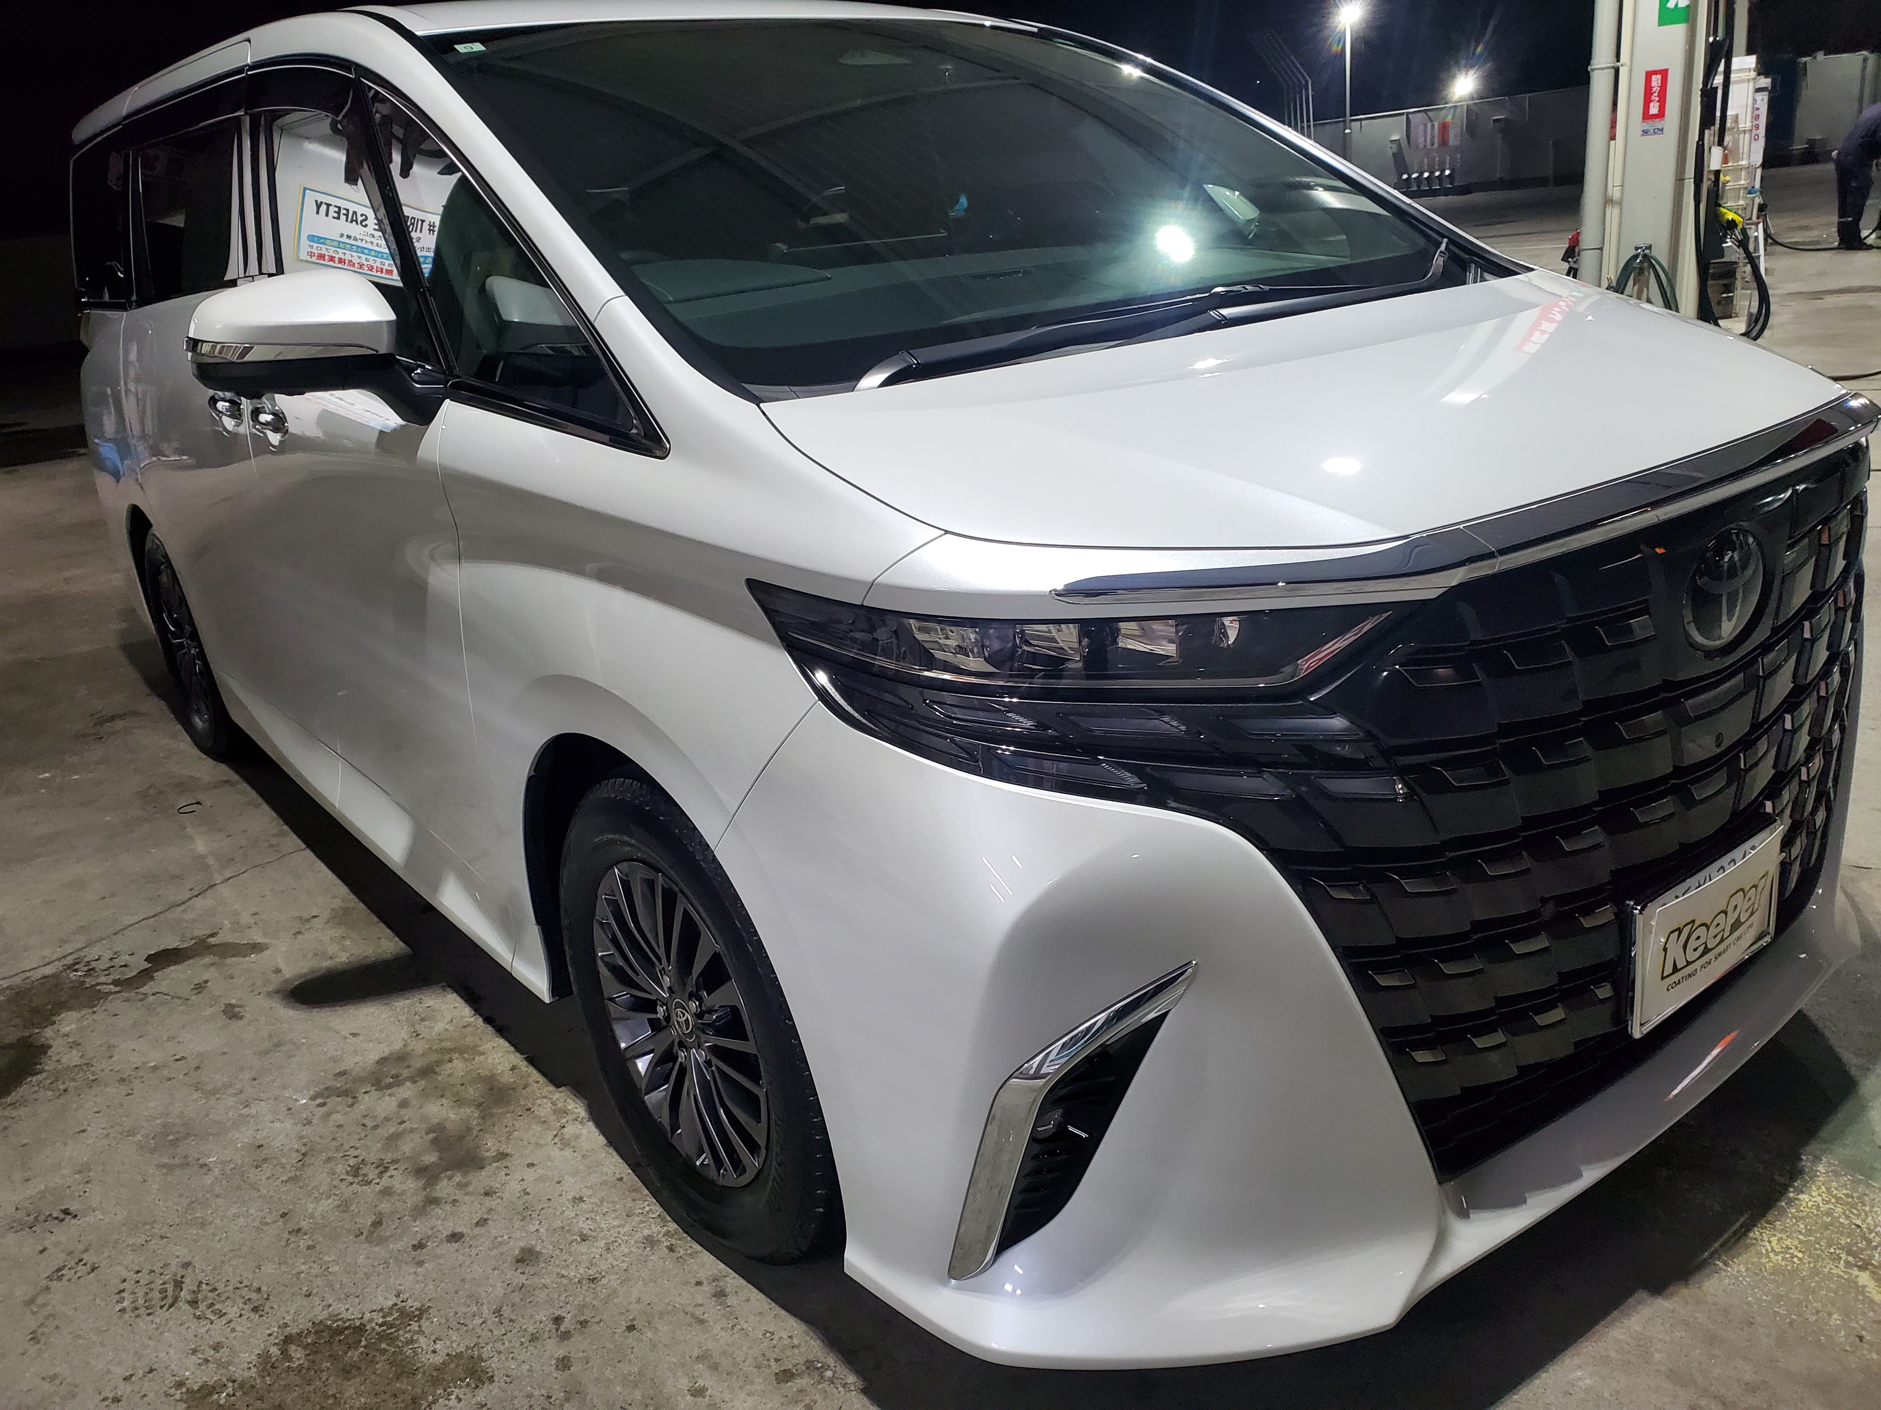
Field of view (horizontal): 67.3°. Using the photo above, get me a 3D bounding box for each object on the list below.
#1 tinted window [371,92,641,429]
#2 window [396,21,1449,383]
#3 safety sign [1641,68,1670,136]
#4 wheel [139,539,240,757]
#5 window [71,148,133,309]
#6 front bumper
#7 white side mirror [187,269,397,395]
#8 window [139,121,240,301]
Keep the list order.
[{"bbox_3d":[-0.630,-0.656,1.956,0.080,0.480,0.950,-9,17,-43],"label":"tinted window"},{"bbox_3d":[0.082,-0.886,2.282,1.500,0.150,1.220,-19,49,-35],"label":"window"},{"bbox_3d":[4.504,-3.805,8.900,0.160,0.410,0.020,-7,19,-3],"label":"safety sign"},{"bbox_3d":[-2.175,-0.187,4.246,0.220,0.710,0.710,-19,23,-35],"label":"wheel"},{"bbox_3d":[-2.401,-1.362,4.052,0.070,0.410,0.870,-6,16,-35],"label":"window"},{"bbox_3d":[0.692,0.123,1.934,1.840,0.740,0.730,-19,23,-35],"label":"front bumper"},{"bbox_3d":[-0.913,-0.522,1.979,0.255,0.170,0.165,-19,23,-35],"label":"white side mirror"},{"bbox_3d":[-1.758,-1.137,3.280,0.060,0.390,1.000,-8,16,-39],"label":"window"}]

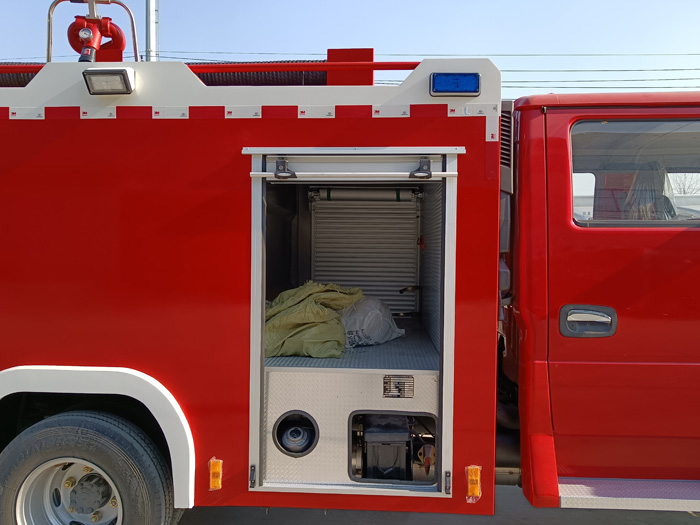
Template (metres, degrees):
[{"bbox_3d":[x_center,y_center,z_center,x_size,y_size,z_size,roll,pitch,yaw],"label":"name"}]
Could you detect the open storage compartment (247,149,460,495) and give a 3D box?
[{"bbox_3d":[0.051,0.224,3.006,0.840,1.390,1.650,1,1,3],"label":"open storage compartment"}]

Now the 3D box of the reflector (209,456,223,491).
[{"bbox_3d":[-0.553,0.870,2.233,0.053,0.126,0.022,1,1,3],"label":"reflector"}]

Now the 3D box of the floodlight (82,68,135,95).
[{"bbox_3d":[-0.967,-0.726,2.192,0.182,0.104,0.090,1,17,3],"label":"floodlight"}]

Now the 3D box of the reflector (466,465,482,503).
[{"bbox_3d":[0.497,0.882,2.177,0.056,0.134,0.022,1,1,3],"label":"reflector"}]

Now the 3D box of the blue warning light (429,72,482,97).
[{"bbox_3d":[0.415,-0.704,2.144,0.200,0.095,0.038,1,1,3],"label":"blue warning light"}]

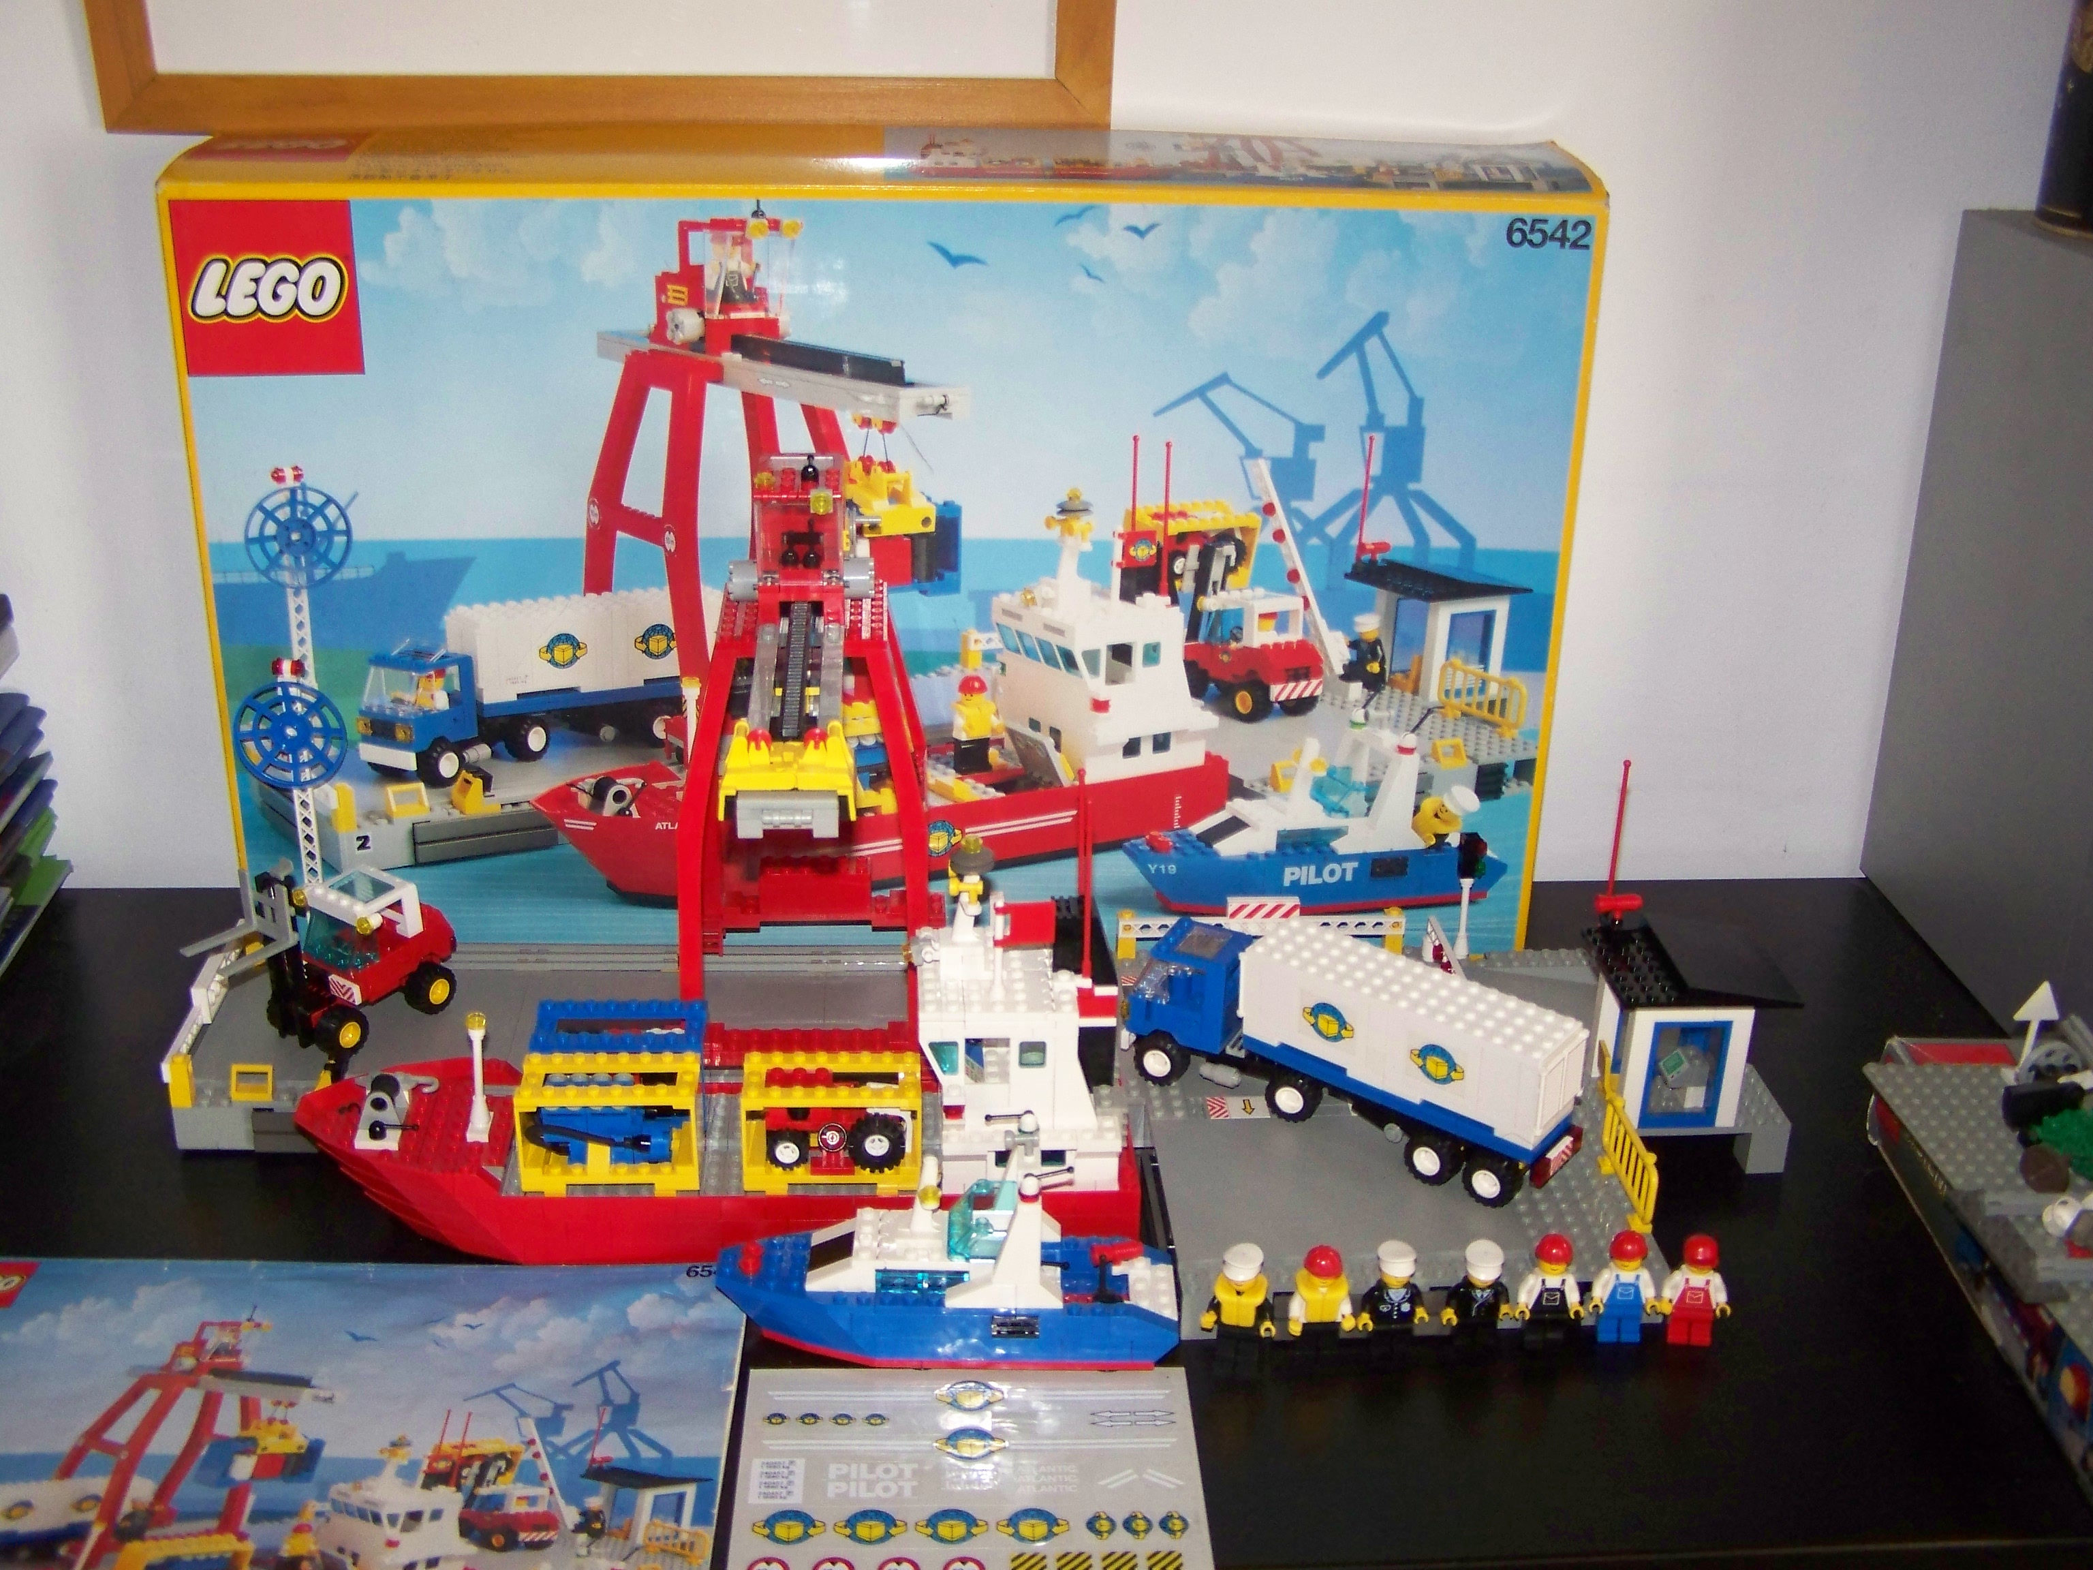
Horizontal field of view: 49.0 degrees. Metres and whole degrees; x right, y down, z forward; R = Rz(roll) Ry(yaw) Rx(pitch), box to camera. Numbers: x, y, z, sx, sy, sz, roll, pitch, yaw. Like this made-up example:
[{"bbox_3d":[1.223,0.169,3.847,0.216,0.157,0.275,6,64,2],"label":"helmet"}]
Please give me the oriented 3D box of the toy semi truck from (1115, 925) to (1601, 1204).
[{"bbox_3d":[0.115,0.101,0.882,0.186,0.066,0.048,18,31,34],"label":"toy semi truck"}]

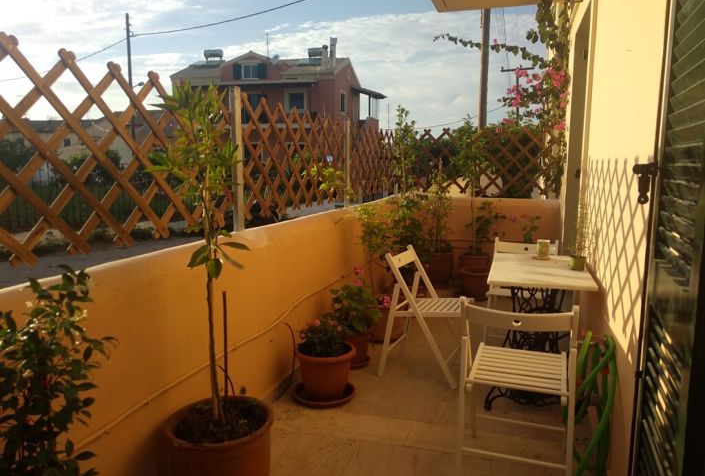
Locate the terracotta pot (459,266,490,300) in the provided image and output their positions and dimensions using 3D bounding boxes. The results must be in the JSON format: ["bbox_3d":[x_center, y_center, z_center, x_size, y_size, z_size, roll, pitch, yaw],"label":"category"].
[{"bbox_3d":[1.278,0.468,5.399,0.350,0.278,0.350,2,7,18],"label":"terracotta pot"}]

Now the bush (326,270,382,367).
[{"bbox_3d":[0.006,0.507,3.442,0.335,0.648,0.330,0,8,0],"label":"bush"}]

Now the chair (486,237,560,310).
[{"bbox_3d":[1.206,0.418,3.779,0.440,0.775,0.510,3,8,26],"label":"chair"}]

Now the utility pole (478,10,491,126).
[{"bbox_3d":[3.448,-4.303,13.537,0.220,8.600,0.220,0,8,0],"label":"utility pole"}]

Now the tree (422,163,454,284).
[{"bbox_3d":[0.891,-0.108,5.487,0.340,1.305,0.340,0,8,0],"label":"tree"}]

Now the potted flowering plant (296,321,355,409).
[{"bbox_3d":[-0.158,0.684,3.056,0.345,0.450,0.345,-1,7,0],"label":"potted flowering plant"}]

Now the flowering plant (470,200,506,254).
[{"bbox_3d":[1.412,-0.103,5.530,0.400,0.578,0.360,2,7,18],"label":"flowering plant"}]

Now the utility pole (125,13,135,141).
[{"bbox_3d":[-10.222,-5.816,24.432,0.200,8.600,0.200,0,8,0],"label":"utility pole"}]

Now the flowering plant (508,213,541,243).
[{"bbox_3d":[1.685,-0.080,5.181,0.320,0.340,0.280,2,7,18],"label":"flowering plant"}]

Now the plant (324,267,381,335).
[{"bbox_3d":[0.003,0.412,3.450,0.340,0.448,0.330,0,8,0],"label":"plant"}]

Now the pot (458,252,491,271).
[{"bbox_3d":[1.257,0.373,5.453,0.310,0.360,0.310,0,8,0],"label":"pot"}]

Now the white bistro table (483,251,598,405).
[{"bbox_3d":[1.026,0.532,2.950,0.495,0.735,0.840,2,8,17],"label":"white bistro table"}]

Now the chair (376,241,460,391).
[{"bbox_3d":[0.491,0.473,3.392,0.510,0.775,0.440,2,8,24],"label":"chair"}]

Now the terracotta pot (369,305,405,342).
[{"bbox_3d":[0.242,0.631,4.138,0.360,0.283,0.360,-1,7,0],"label":"terracotta pot"}]

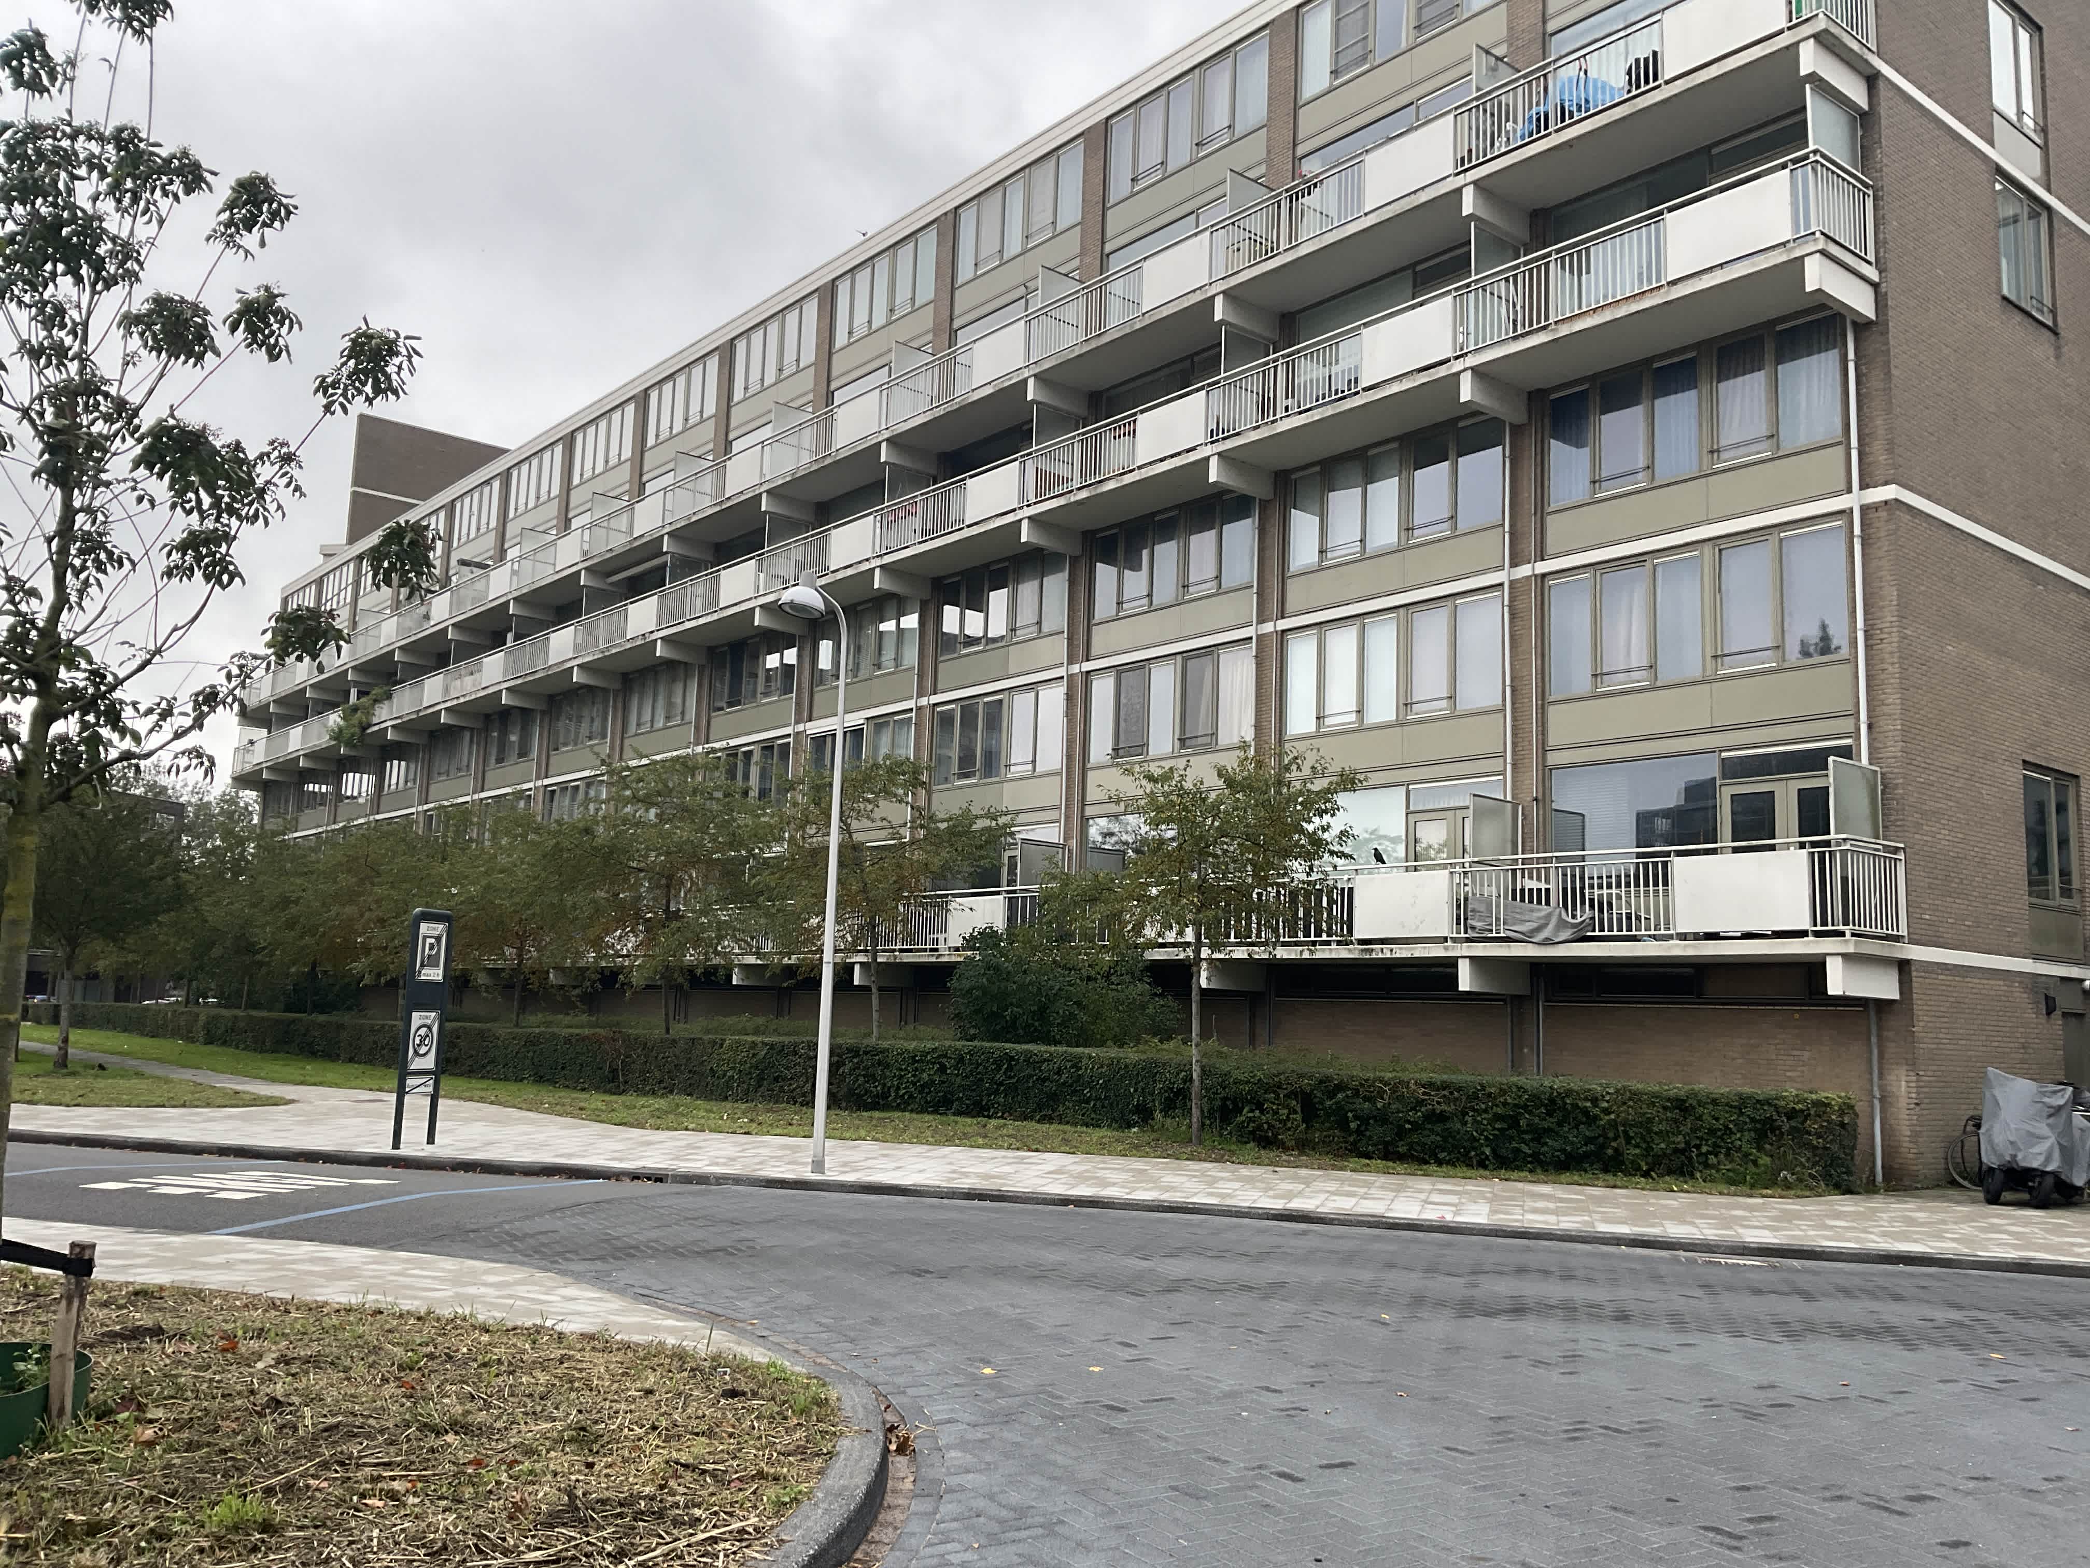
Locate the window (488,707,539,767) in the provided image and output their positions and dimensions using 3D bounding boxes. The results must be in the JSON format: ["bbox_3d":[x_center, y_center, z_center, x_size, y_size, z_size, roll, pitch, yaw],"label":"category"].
[{"bbox_3d":[-16.457,-1.434,54.103,0.150,1.670,3.800,8,-10,-38],"label":"window"}]

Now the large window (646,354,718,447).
[{"bbox_3d":[-10.037,-10.512,48.374,0.150,1.710,4.260,9,-10,-38],"label":"large window"}]

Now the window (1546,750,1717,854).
[{"bbox_3d":[7.987,0.526,23.850,0.150,1.689,2.606,8,-10,-38],"label":"window"}]

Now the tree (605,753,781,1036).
[{"bbox_3d":[-7.393,2.745,36.117,3.800,6.700,3.800,9,-10,-38],"label":"tree"}]

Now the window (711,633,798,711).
[{"bbox_3d":[-7.119,-2.745,42.689,0.150,1.670,4.090,8,-10,-38],"label":"window"}]

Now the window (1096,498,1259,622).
[{"bbox_3d":[2.274,-4.060,31.395,0.150,1.690,4.260,9,-10,-38],"label":"window"}]

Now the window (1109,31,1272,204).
[{"bbox_3d":[2.623,-12.248,32.575,0.150,1.710,4.260,9,-10,-38],"label":"window"}]

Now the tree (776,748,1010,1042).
[{"bbox_3d":[-2.546,2.491,29.515,3.750,5.900,3.700,3,-8,-5],"label":"tree"}]

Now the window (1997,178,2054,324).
[{"bbox_3d":[13.611,-7.341,24.344,1.752,1.699,0.150,8,-10,-38],"label":"window"}]

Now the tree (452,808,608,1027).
[{"bbox_3d":[-12.103,3.735,41.408,3.900,6.171,3.900,8,-10,-38],"label":"tree"}]

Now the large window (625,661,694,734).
[{"bbox_3d":[-10.585,-2.403,48.115,0.150,1.760,4.300,8,-10,-38],"label":"large window"}]

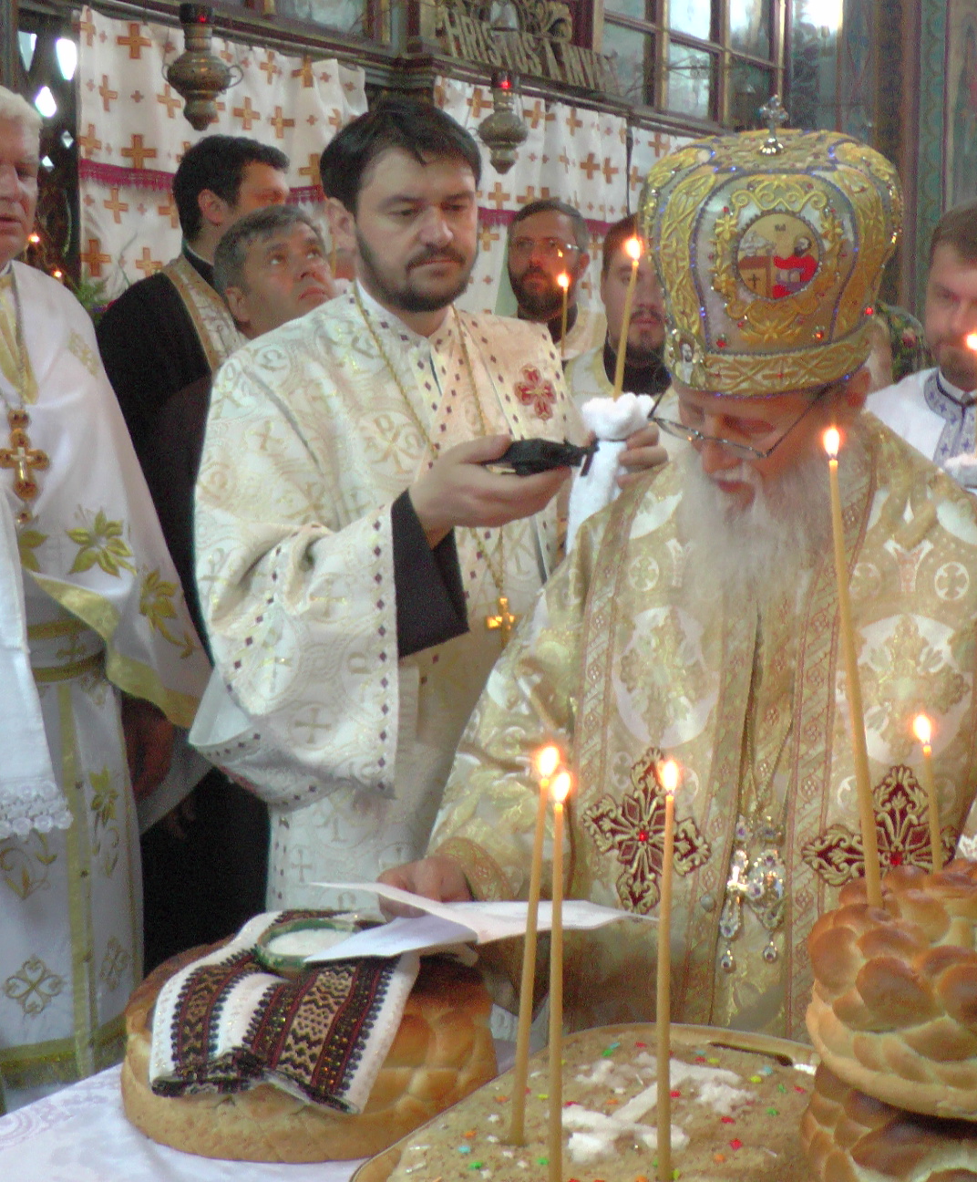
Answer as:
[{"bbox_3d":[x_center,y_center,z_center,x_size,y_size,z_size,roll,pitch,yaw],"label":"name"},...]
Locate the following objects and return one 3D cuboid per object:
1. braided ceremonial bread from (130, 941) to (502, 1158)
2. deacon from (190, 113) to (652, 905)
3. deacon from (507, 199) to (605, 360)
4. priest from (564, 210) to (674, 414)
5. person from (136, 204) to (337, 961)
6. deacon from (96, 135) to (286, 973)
[{"bbox_3d":[-0.171,0.419,1.628,0.356,0.105,0.356,1,6,0],"label":"braided ceremonial bread"},{"bbox_3d":[-0.098,0.284,2.101,0.600,1.752,0.520,-2,7,-28],"label":"deacon"},{"bbox_3d":[0.128,0.088,3.629,0.560,1.831,0.380,3,6,20],"label":"deacon"},{"bbox_3d":[0.278,0.154,3.334,0.560,1.766,0.380,1,6,-2],"label":"priest"},{"bbox_3d":[-0.403,0.234,2.760,0.340,1.705,0.520,6,8,42],"label":"person"},{"bbox_3d":[-0.521,0.137,2.982,0.380,1.847,0.550,3,6,15],"label":"deacon"}]

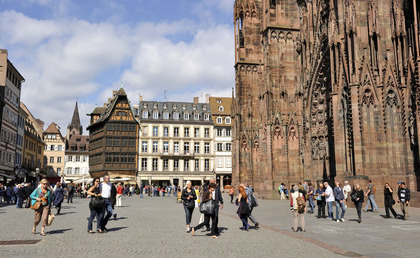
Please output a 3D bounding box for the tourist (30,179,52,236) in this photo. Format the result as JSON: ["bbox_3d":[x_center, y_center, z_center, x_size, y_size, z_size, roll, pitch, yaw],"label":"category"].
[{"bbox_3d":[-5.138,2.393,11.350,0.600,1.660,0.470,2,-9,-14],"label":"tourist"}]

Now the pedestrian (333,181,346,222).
[{"bbox_3d":[5.456,3.073,15.800,0.550,1.685,0.450,0,-8,-5],"label":"pedestrian"}]

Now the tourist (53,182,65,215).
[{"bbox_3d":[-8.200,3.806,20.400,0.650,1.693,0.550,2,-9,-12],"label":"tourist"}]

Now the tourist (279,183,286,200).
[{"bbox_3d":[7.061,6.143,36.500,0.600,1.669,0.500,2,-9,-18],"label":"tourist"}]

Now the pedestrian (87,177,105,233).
[{"bbox_3d":[-3.511,2.374,11.600,0.500,1.696,0.480,6,-10,-37],"label":"pedestrian"}]

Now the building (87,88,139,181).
[{"bbox_3d":[-21.892,2.819,84.215,10.500,22.500,12.500,2,-9,-15],"label":"building"}]

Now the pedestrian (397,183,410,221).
[{"bbox_3d":[8.590,3.210,16.700,0.580,1.680,0.420,-5,-9,30],"label":"pedestrian"}]

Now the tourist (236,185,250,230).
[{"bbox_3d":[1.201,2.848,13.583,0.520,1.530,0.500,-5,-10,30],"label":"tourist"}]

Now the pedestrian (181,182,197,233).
[{"bbox_3d":[-0.673,2.502,12.000,0.520,1.646,0.450,0,-8,-5],"label":"pedestrian"}]

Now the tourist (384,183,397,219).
[{"bbox_3d":[8.582,3.414,17.700,0.500,1.640,0.540,-6,-11,36],"label":"tourist"}]

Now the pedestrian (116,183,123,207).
[{"bbox_3d":[-6.376,4.650,26.300,0.500,1.660,0.400,2,-9,-17],"label":"pedestrian"}]

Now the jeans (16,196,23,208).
[{"bbox_3d":[-12.709,4.858,25.000,0.420,0.862,0.350,-6,-10,37],"label":"jeans"}]

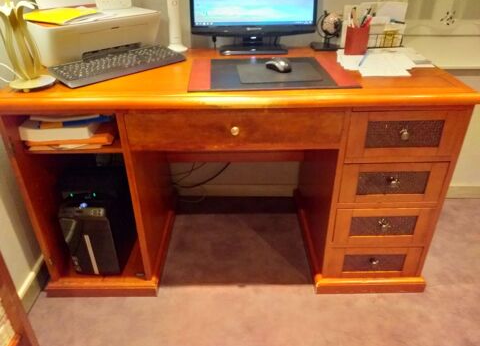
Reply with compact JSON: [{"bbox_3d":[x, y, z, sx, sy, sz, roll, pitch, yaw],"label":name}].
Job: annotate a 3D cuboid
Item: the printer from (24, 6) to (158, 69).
[{"bbox_3d":[-0.542,-0.527,1.395,0.242,0.147,0.444,26,39,38],"label":"printer"}]

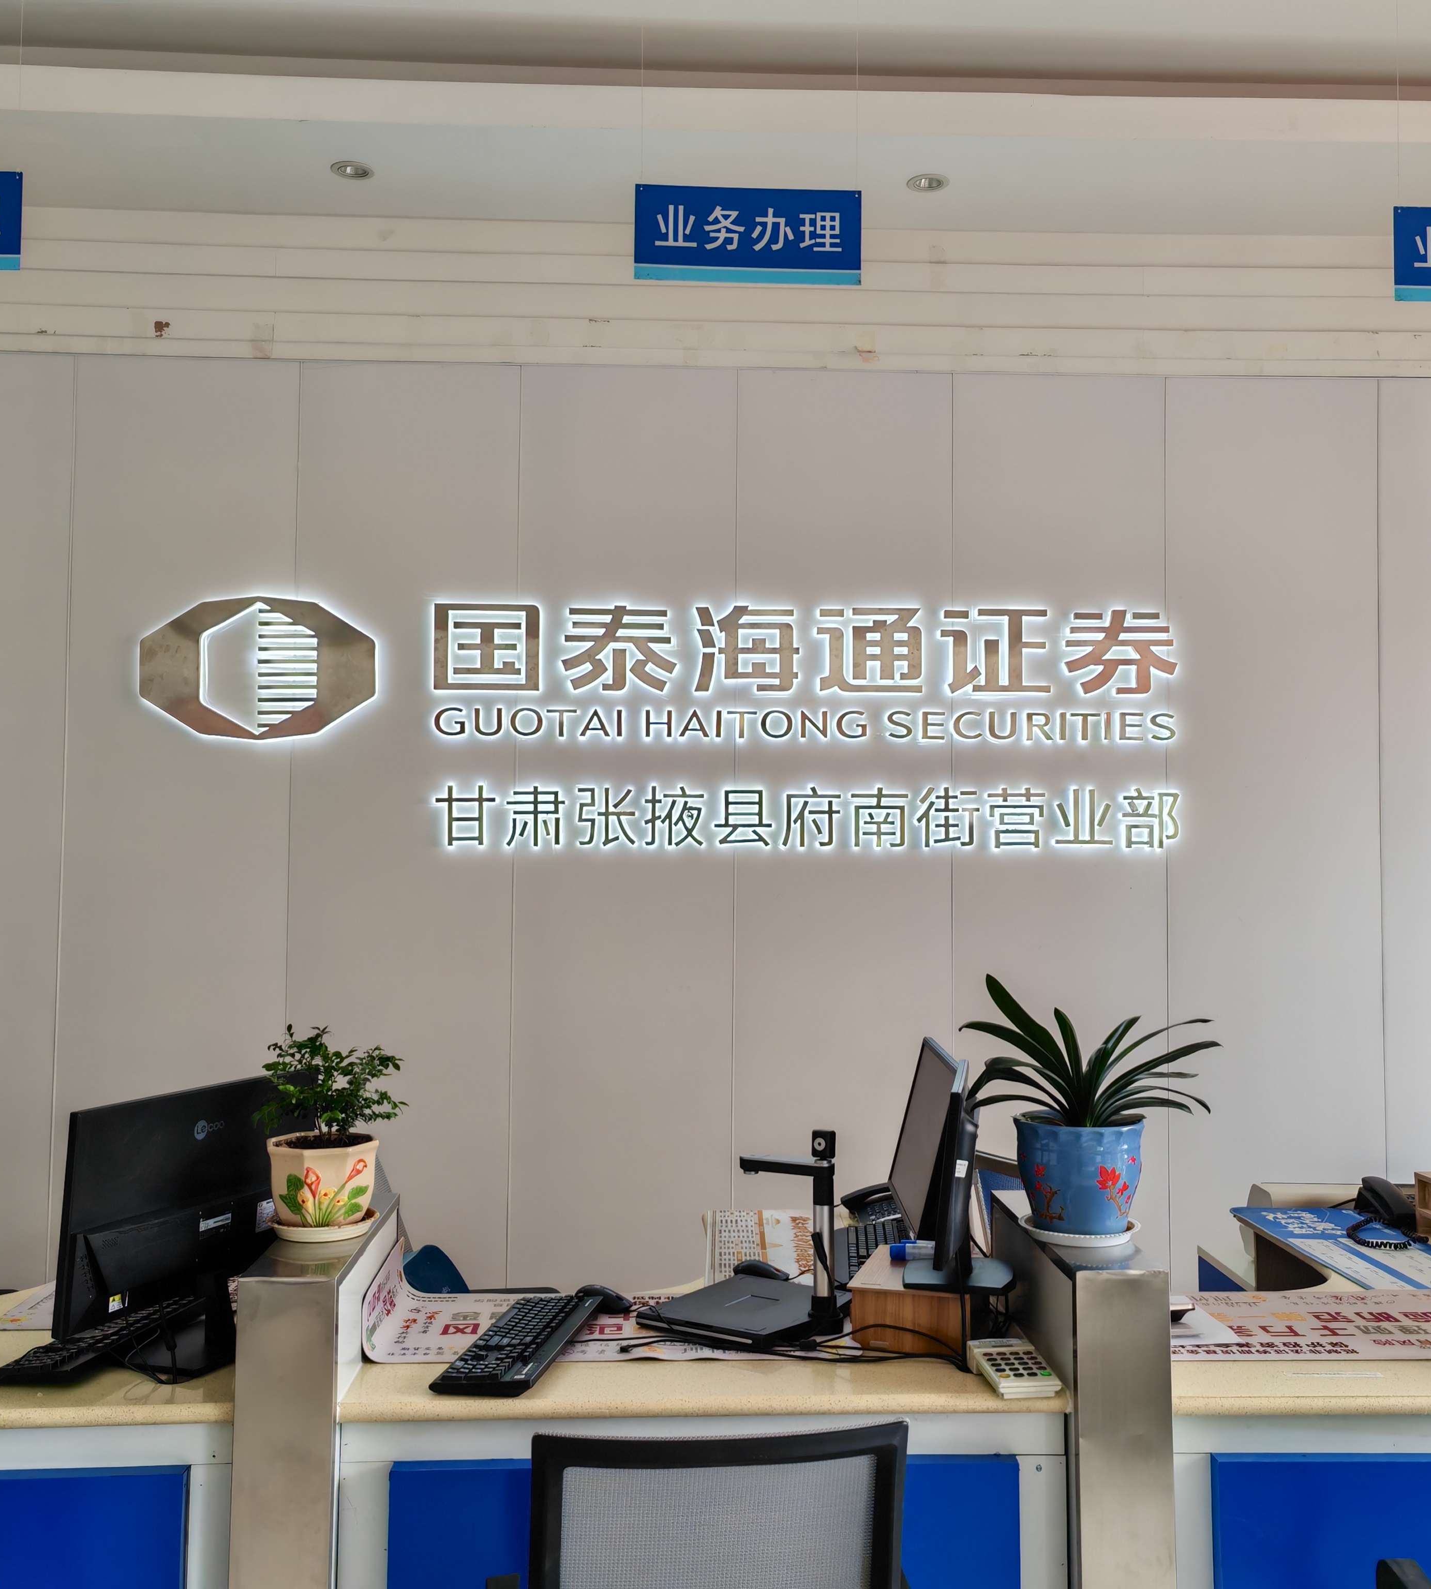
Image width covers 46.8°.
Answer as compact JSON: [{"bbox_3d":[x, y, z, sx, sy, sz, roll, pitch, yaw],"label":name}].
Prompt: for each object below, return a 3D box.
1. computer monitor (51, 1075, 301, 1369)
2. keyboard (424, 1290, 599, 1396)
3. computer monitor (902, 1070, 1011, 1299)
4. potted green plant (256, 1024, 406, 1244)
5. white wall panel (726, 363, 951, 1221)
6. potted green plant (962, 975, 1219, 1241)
[{"bbox_3d":[-0.789,0.652,2.544,0.190,0.405,0.555,-1,-3,21],"label":"computer monitor"},{"bbox_3d":[-0.293,0.838,2.539,0.145,0.034,0.450,0,-3,8],"label":"keyboard"},{"bbox_3d":[0.383,0.609,2.638,0.180,0.325,0.430,0,-3,11],"label":"computer monitor"},{"bbox_3d":[-0.609,0.526,2.613,0.242,0.330,0.225,0,-3,-2],"label":"potted green plant"},{"bbox_3d":[0.362,0.202,4.631,0.610,2.800,0.030,0,-3,-2],"label":"white wall panel"},{"bbox_3d":[0.594,0.500,2.637,0.405,0.400,0.310,0,-3,-2],"label":"potted green plant"}]

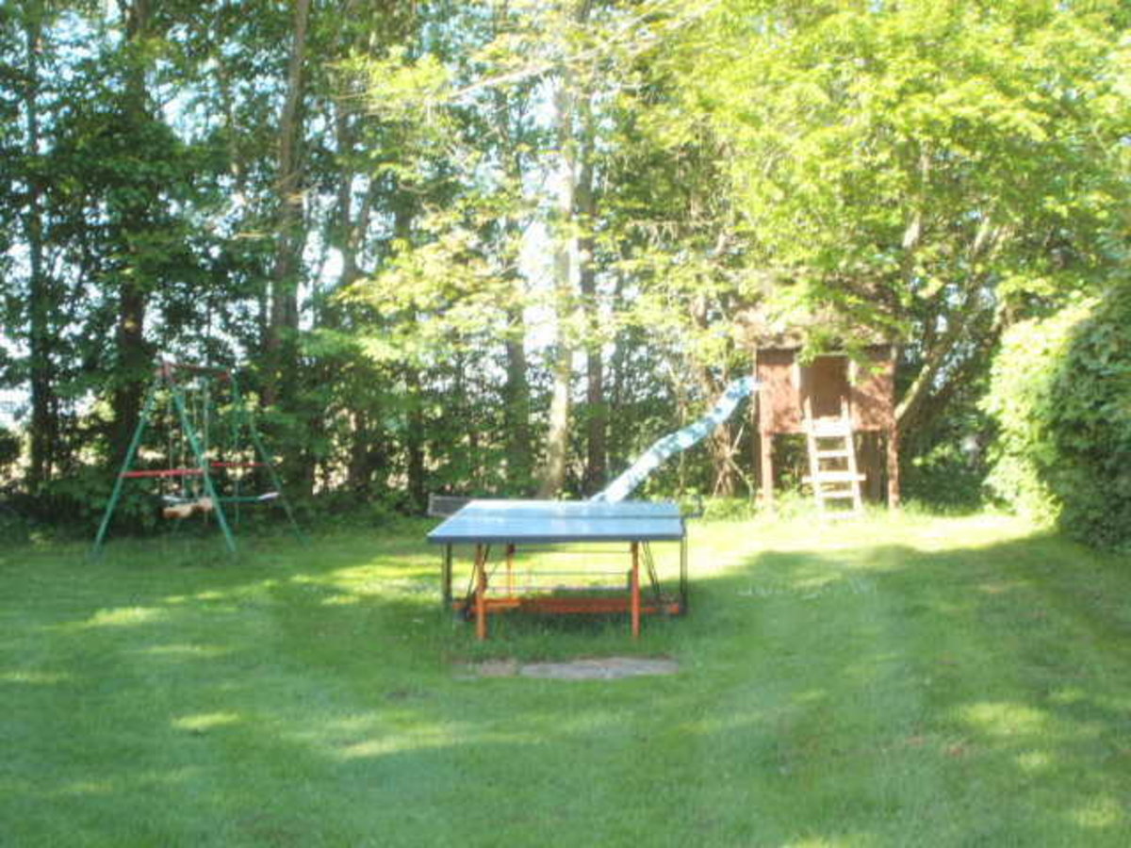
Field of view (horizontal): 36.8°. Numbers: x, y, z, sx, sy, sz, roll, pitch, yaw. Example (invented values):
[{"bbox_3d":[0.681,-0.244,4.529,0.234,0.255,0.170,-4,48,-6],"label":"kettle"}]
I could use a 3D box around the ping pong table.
[{"bbox_3d":[0.013,1.005,11.546,1.550,0.765,2.740,0,2,2],"label":"ping pong table"}]

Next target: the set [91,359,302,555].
[{"bbox_3d":[-3.670,0.314,17.267,1.400,1.900,2.100,0,2,7],"label":"set"}]

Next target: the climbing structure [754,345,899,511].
[{"bbox_3d":[3.240,0.014,21.410,1.780,2.150,1.600,0,2,3],"label":"climbing structure"}]

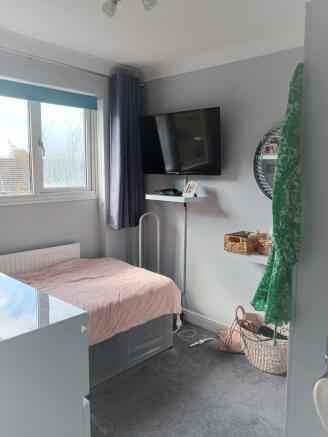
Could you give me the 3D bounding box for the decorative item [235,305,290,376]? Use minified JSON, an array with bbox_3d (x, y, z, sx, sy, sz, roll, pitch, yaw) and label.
[{"bbox_3d":[0.750,0.894,2.408,0.370,0.380,0.370,9,12,43],"label":"decorative item"}]

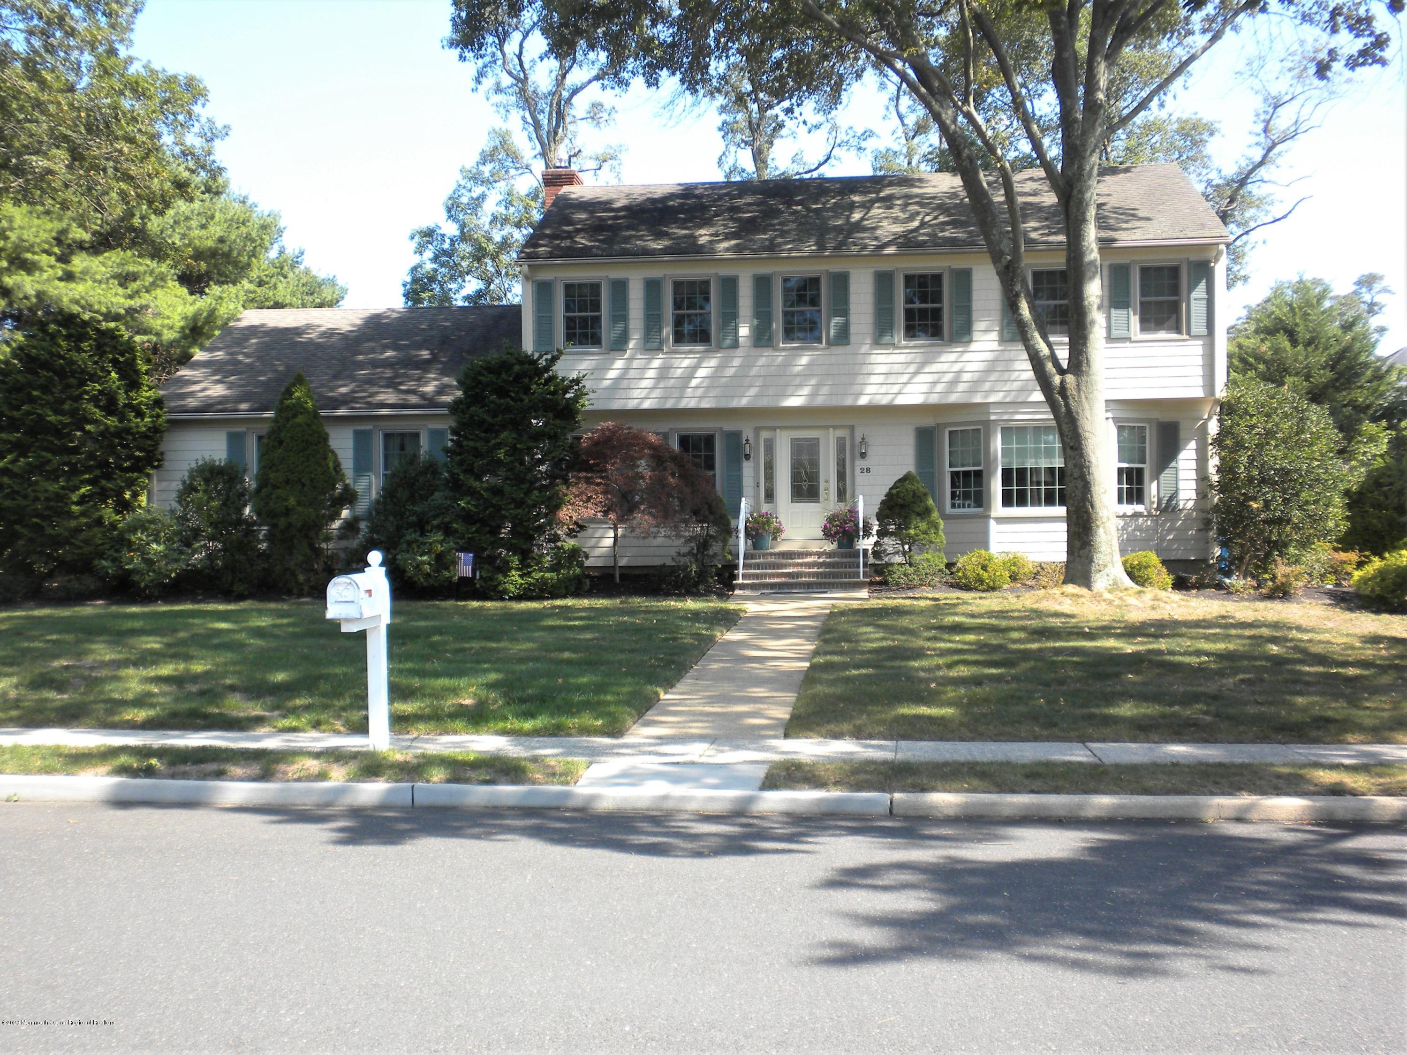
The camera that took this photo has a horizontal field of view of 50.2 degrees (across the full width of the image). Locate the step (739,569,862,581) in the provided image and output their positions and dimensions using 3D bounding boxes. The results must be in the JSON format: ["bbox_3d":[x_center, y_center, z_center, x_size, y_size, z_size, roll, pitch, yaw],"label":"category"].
[{"bbox_3d":[1.698,0.842,25.969,2.240,0.180,0.340,-1,0,6],"label":"step"}]

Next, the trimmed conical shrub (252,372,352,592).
[{"bbox_3d":[-7.055,-0.791,26.400,1.750,3.860,1.700,-1,0,6],"label":"trimmed conical shrub"}]

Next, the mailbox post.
[{"bbox_3d":[-2.700,0.997,11.847,0.290,1.600,0.700,-1,0,8],"label":"mailbox post"}]

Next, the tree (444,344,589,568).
[{"bbox_3d":[-3.241,-1.045,26.000,2.450,4.200,2.400,-1,0,6],"label":"tree"}]

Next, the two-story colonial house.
[{"bbox_3d":[-0.090,-3.191,31.422,19.470,8.310,8.500,-1,0,6],"label":"two-story colonial house"}]

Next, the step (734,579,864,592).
[{"bbox_3d":[1.671,0.993,25.629,2.280,0.190,0.360,-1,0,6],"label":"step"}]

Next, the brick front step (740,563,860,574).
[{"bbox_3d":[1.722,0.690,26.269,2.220,0.180,0.340,-1,0,6],"label":"brick front step"}]

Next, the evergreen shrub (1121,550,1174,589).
[{"bbox_3d":[7.504,0.717,25.500,0.950,0.680,0.920,-1,0,6],"label":"evergreen shrub"}]

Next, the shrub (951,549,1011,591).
[{"bbox_3d":[4.698,0.717,25.500,1.020,0.710,0.950,-1,0,6],"label":"shrub"}]

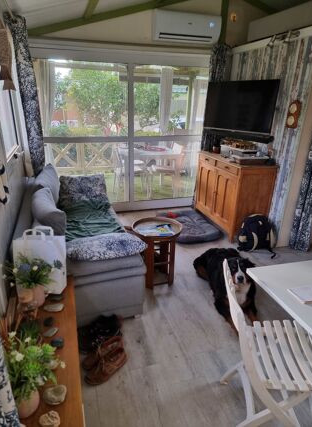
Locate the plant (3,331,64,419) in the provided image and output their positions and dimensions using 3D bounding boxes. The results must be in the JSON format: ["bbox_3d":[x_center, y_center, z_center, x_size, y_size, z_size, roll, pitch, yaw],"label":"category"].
[{"bbox_3d":[-0.444,0.574,1.073,0.214,0.268,0.214,-5,23,-16],"label":"plant"}]

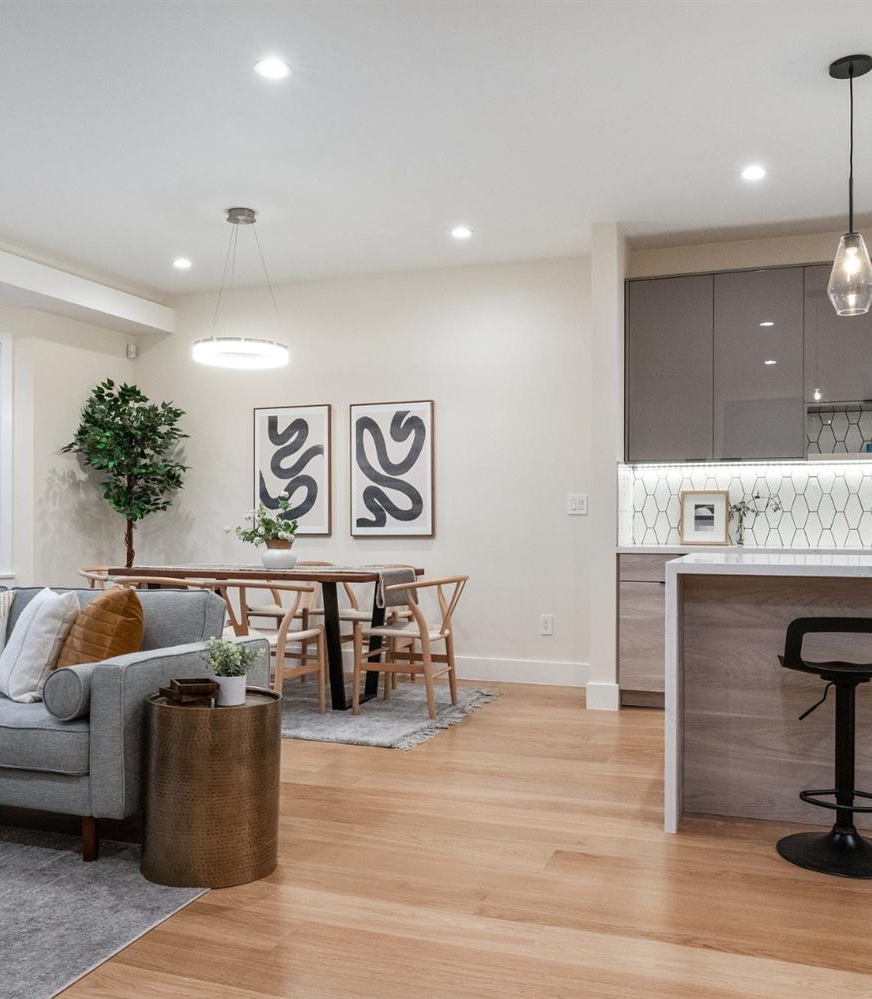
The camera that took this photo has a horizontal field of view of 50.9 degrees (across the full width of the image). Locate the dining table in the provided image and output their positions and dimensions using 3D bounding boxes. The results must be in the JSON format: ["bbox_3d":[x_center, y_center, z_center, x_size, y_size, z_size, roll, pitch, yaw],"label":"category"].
[{"bbox_3d":[-0.962,0.780,5.377,1.645,0.758,0.832,0,-1,18],"label":"dining table"}]

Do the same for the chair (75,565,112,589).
[{"bbox_3d":[-1.878,0.790,5.632,0.570,0.746,0.540,0,-1,19],"label":"chair"}]

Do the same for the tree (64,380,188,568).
[{"bbox_3d":[-2.122,0.194,6.286,0.843,1.984,0.843,0,-1,19],"label":"tree"}]

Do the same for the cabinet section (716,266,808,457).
[{"bbox_3d":[1.847,-0.742,5.247,0.485,1.057,0.365,0,-1,20],"label":"cabinet section"}]

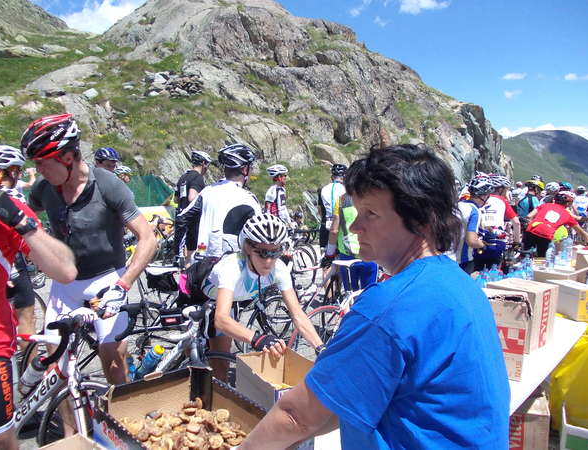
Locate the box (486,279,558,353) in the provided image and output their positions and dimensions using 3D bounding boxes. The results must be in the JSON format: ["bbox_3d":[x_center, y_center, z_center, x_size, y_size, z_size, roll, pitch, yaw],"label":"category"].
[{"bbox_3d":[1.290,0.505,2.754,0.300,0.330,0.257,-3,8,-41],"label":"box"}]

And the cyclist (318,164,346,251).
[{"bbox_3d":[0.472,0.094,6.343,0.520,1.800,0.420,4,6,14],"label":"cyclist"}]

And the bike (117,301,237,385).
[{"bbox_3d":[-0.893,0.820,2.812,1.670,1.000,0.430,3,6,8],"label":"bike"}]

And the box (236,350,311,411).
[{"bbox_3d":[-0.056,0.624,1.802,0.206,0.200,0.332,-1,7,-29],"label":"box"}]

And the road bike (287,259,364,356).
[{"bbox_3d":[0.686,0.757,3.931,1.670,1.000,0.440,-1,7,-28],"label":"road bike"}]

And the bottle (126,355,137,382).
[{"bbox_3d":[-0.958,0.866,2.870,0.074,0.210,0.074,-14,3,9],"label":"bottle"}]

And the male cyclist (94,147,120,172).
[{"bbox_3d":[-1.973,0.119,5.148,0.400,1.830,0.500,6,7,30],"label":"male cyclist"}]

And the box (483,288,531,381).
[{"bbox_3d":[0.947,0.516,2.373,0.290,0.365,0.270,4,6,17],"label":"box"}]

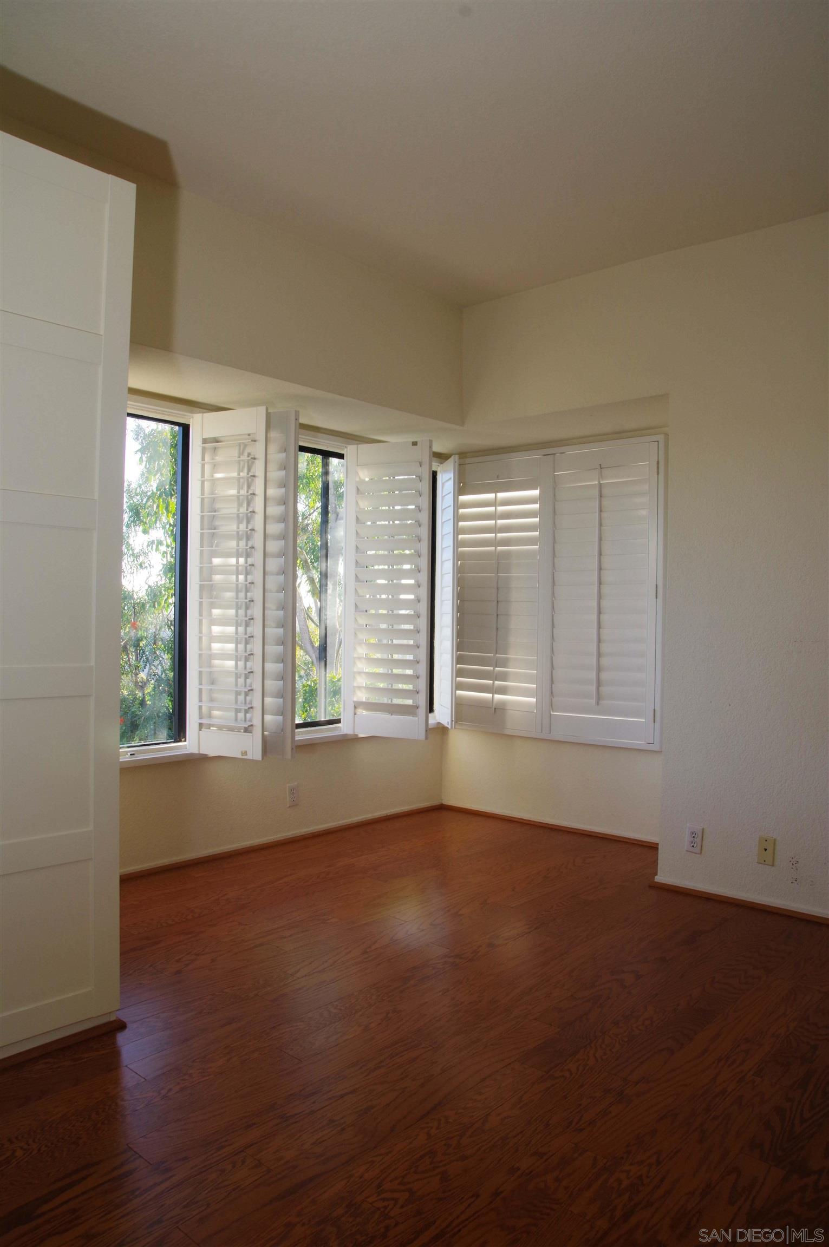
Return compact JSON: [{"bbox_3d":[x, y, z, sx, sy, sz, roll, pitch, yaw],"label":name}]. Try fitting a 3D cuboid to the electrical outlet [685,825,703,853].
[{"bbox_3d":[1.202,0.927,3.710,0.071,0.115,0.008,1,0,42],"label":"electrical outlet"}]

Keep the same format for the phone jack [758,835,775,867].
[{"bbox_3d":[1.426,0.920,3.500,0.071,0.115,0.008,1,0,42],"label":"phone jack"}]

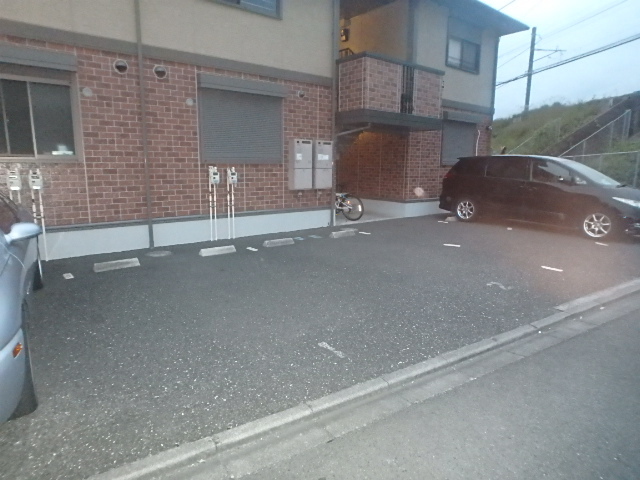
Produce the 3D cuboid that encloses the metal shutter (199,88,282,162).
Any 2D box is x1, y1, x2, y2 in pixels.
[{"bbox_3d":[-1.406,-2.098,7.331,1.742,1.300,0.060,-8,13,-37],"label":"metal shutter"}]

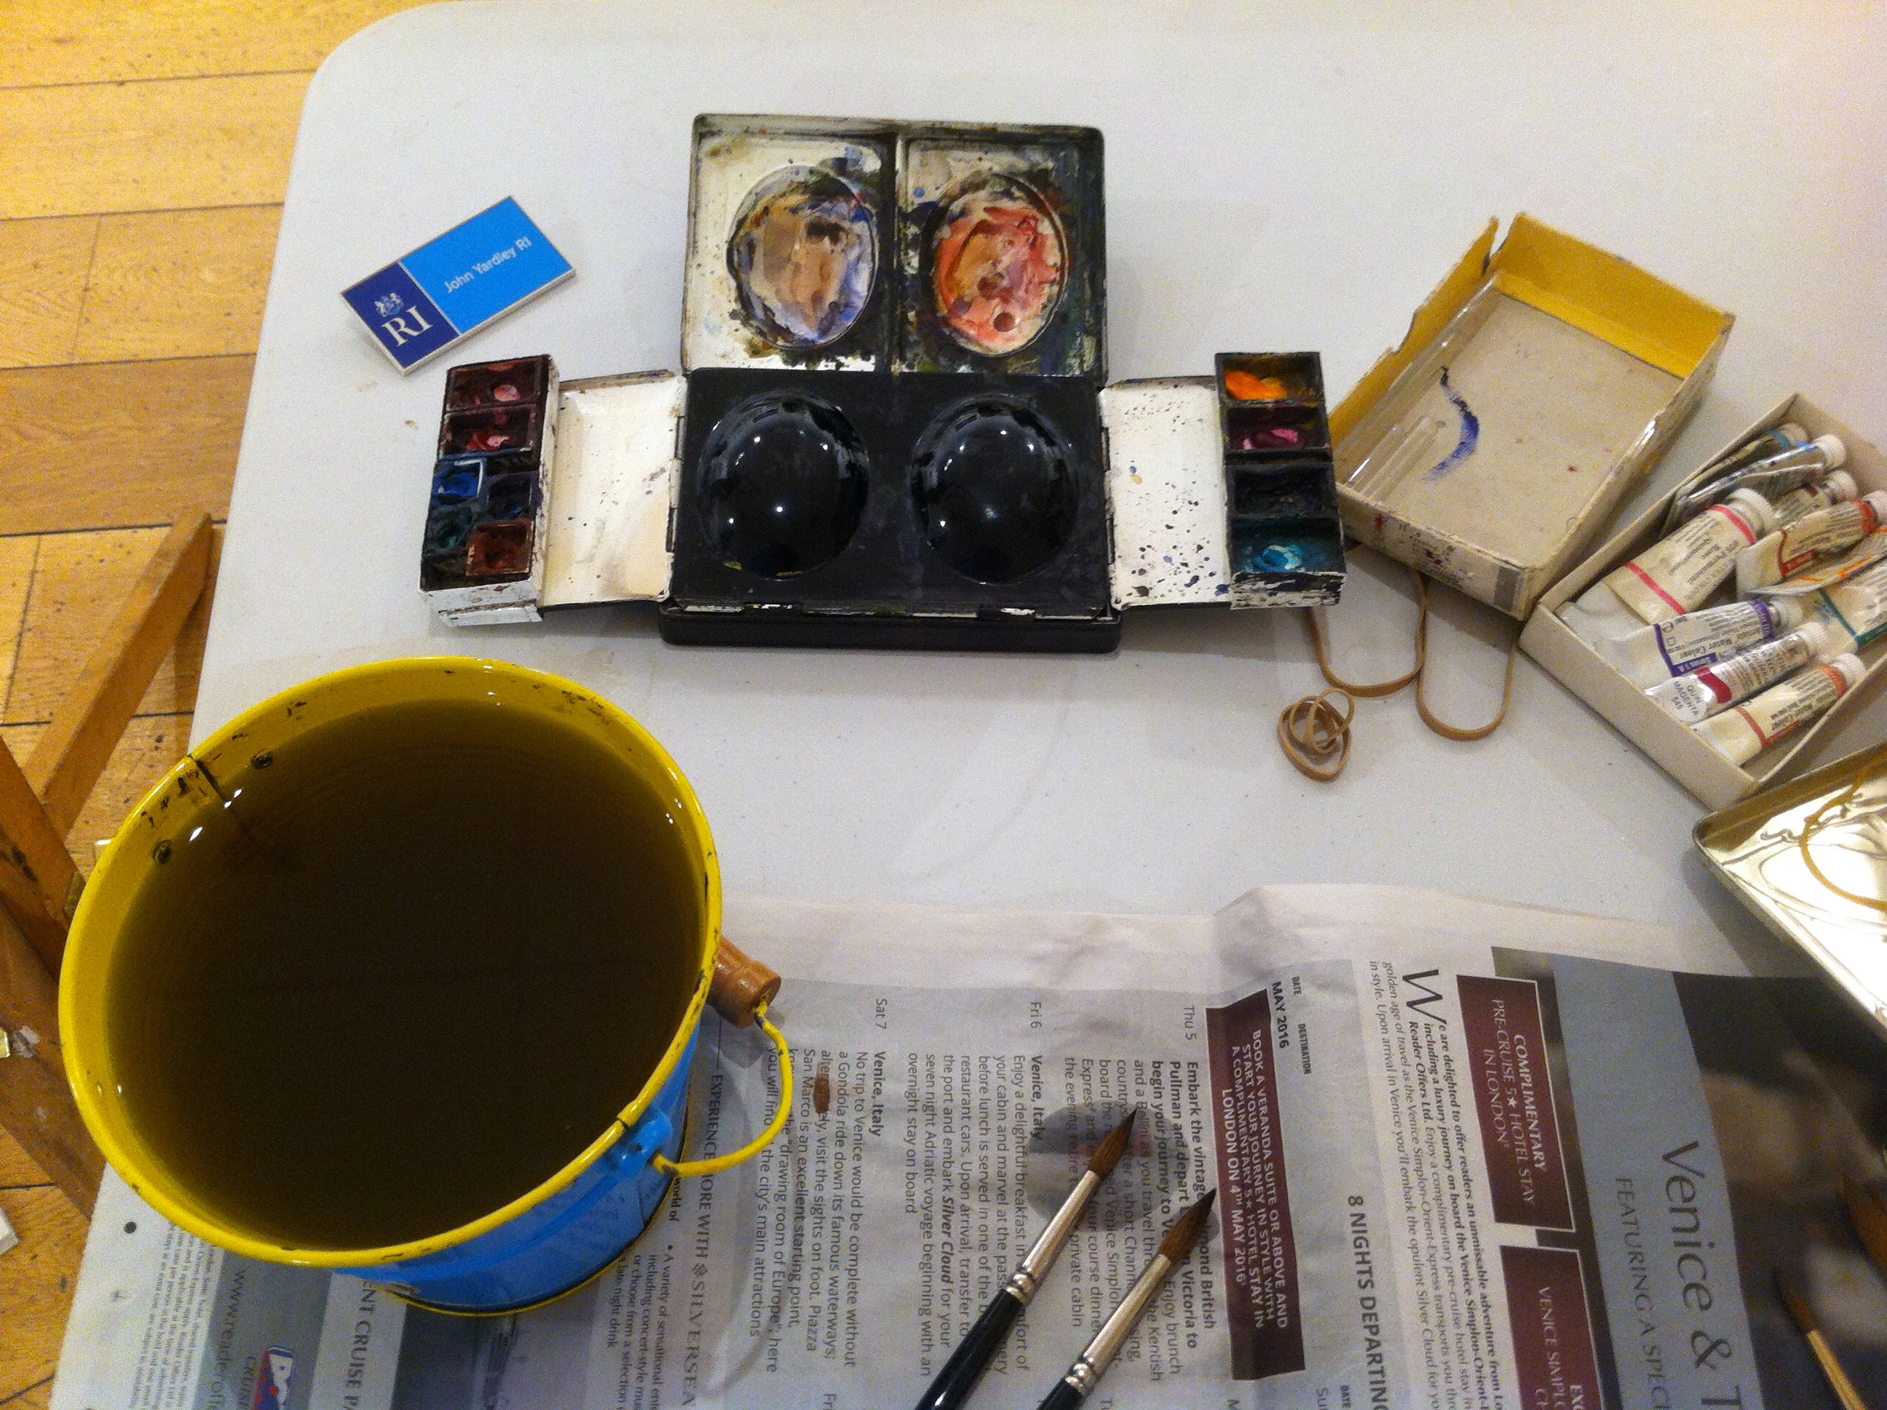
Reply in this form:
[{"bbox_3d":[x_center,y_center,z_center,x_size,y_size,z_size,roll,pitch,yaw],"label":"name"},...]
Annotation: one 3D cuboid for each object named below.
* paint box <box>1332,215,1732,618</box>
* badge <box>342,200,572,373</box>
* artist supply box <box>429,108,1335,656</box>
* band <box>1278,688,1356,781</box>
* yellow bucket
[{"bbox_3d":[0.198,-0.100,0.660,0.081,0.030,0.138,32,64,19],"label":"paint box"},{"bbox_3d":[-0.183,-0.159,0.721,0.076,0.004,0.048,-37,64,-20],"label":"badge"},{"bbox_3d":[-0.019,-0.115,0.666,0.302,0.053,0.193,1,58,2],"label":"artist supply box"},{"bbox_3d":[0.120,0.009,0.612,0.022,0.009,0.027,1,58,2],"label":"band"},{"bbox_3d":[-0.127,0.088,0.502,0.166,0.121,0.157,-1,58,1],"label":"yellow bucket"}]

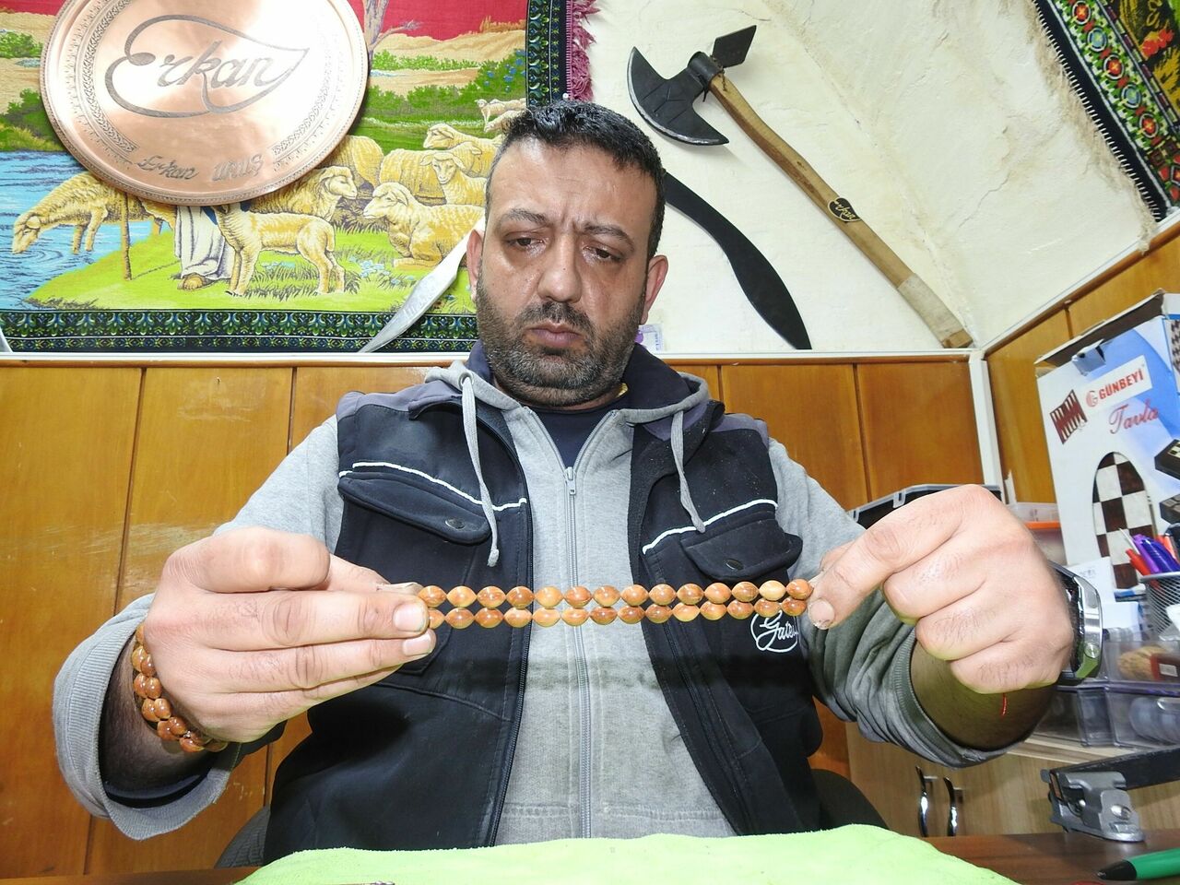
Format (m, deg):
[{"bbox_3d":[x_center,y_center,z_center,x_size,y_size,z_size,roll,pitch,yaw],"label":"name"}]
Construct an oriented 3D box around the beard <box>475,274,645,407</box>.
[{"bbox_3d":[-0.025,-0.089,0.705,0.150,0.115,0.105,7,5,-2],"label":"beard"}]

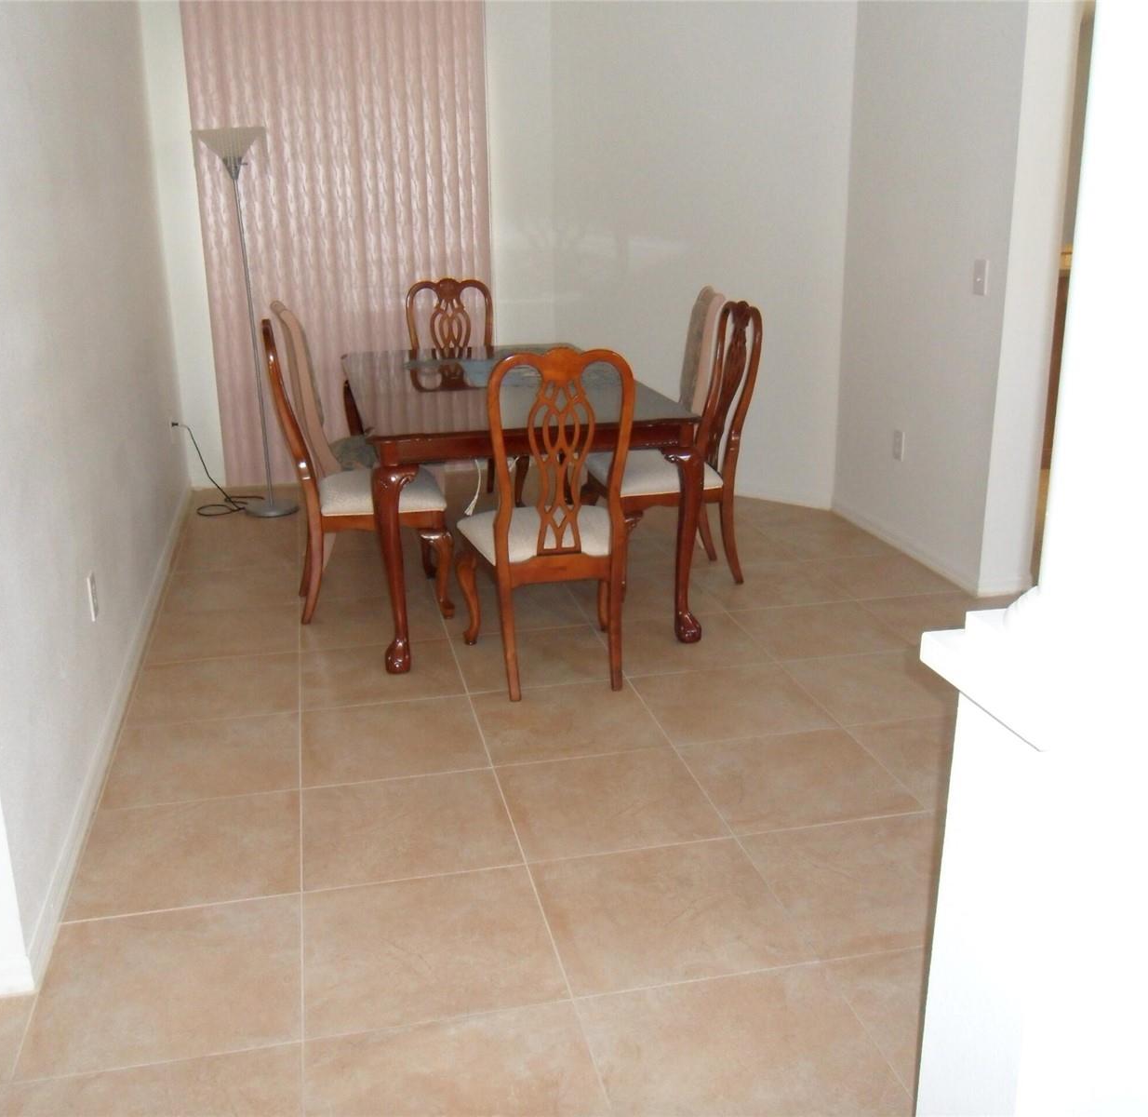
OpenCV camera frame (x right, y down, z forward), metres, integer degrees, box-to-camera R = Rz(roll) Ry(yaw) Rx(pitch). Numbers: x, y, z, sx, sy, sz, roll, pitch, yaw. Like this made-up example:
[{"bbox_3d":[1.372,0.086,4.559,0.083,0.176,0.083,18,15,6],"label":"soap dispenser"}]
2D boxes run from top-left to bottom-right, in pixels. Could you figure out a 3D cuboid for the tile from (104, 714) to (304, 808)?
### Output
[{"bbox_3d":[-1.030,0.564,3.268,0.510,0.010,0.505,-4,18,-12],"label":"tile"}]

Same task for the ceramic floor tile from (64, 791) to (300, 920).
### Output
[{"bbox_3d":[-0.873,0.671,2.660,0.488,0.010,0.488,-4,17,-12],"label":"ceramic floor tile"}]

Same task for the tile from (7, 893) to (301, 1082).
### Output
[{"bbox_3d":[-0.765,0.804,2.216,0.488,0.010,0.488,-4,17,-12],"label":"tile"}]

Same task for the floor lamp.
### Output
[{"bbox_3d":[-1.494,-1.061,5.384,0.310,1.748,0.310,-5,18,-12],"label":"floor lamp"}]

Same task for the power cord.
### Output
[{"bbox_3d":[-1.742,-0.448,5.672,0.410,0.405,0.342,-4,17,-12],"label":"power cord"}]

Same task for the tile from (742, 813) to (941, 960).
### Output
[{"bbox_3d":[0.661,0.700,2.516,0.488,0.010,0.488,-4,17,-12],"label":"tile"}]

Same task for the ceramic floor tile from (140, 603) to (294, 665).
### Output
[{"bbox_3d":[-1.226,0.269,4.098,0.508,0.010,0.483,-5,18,-12],"label":"ceramic floor tile"}]

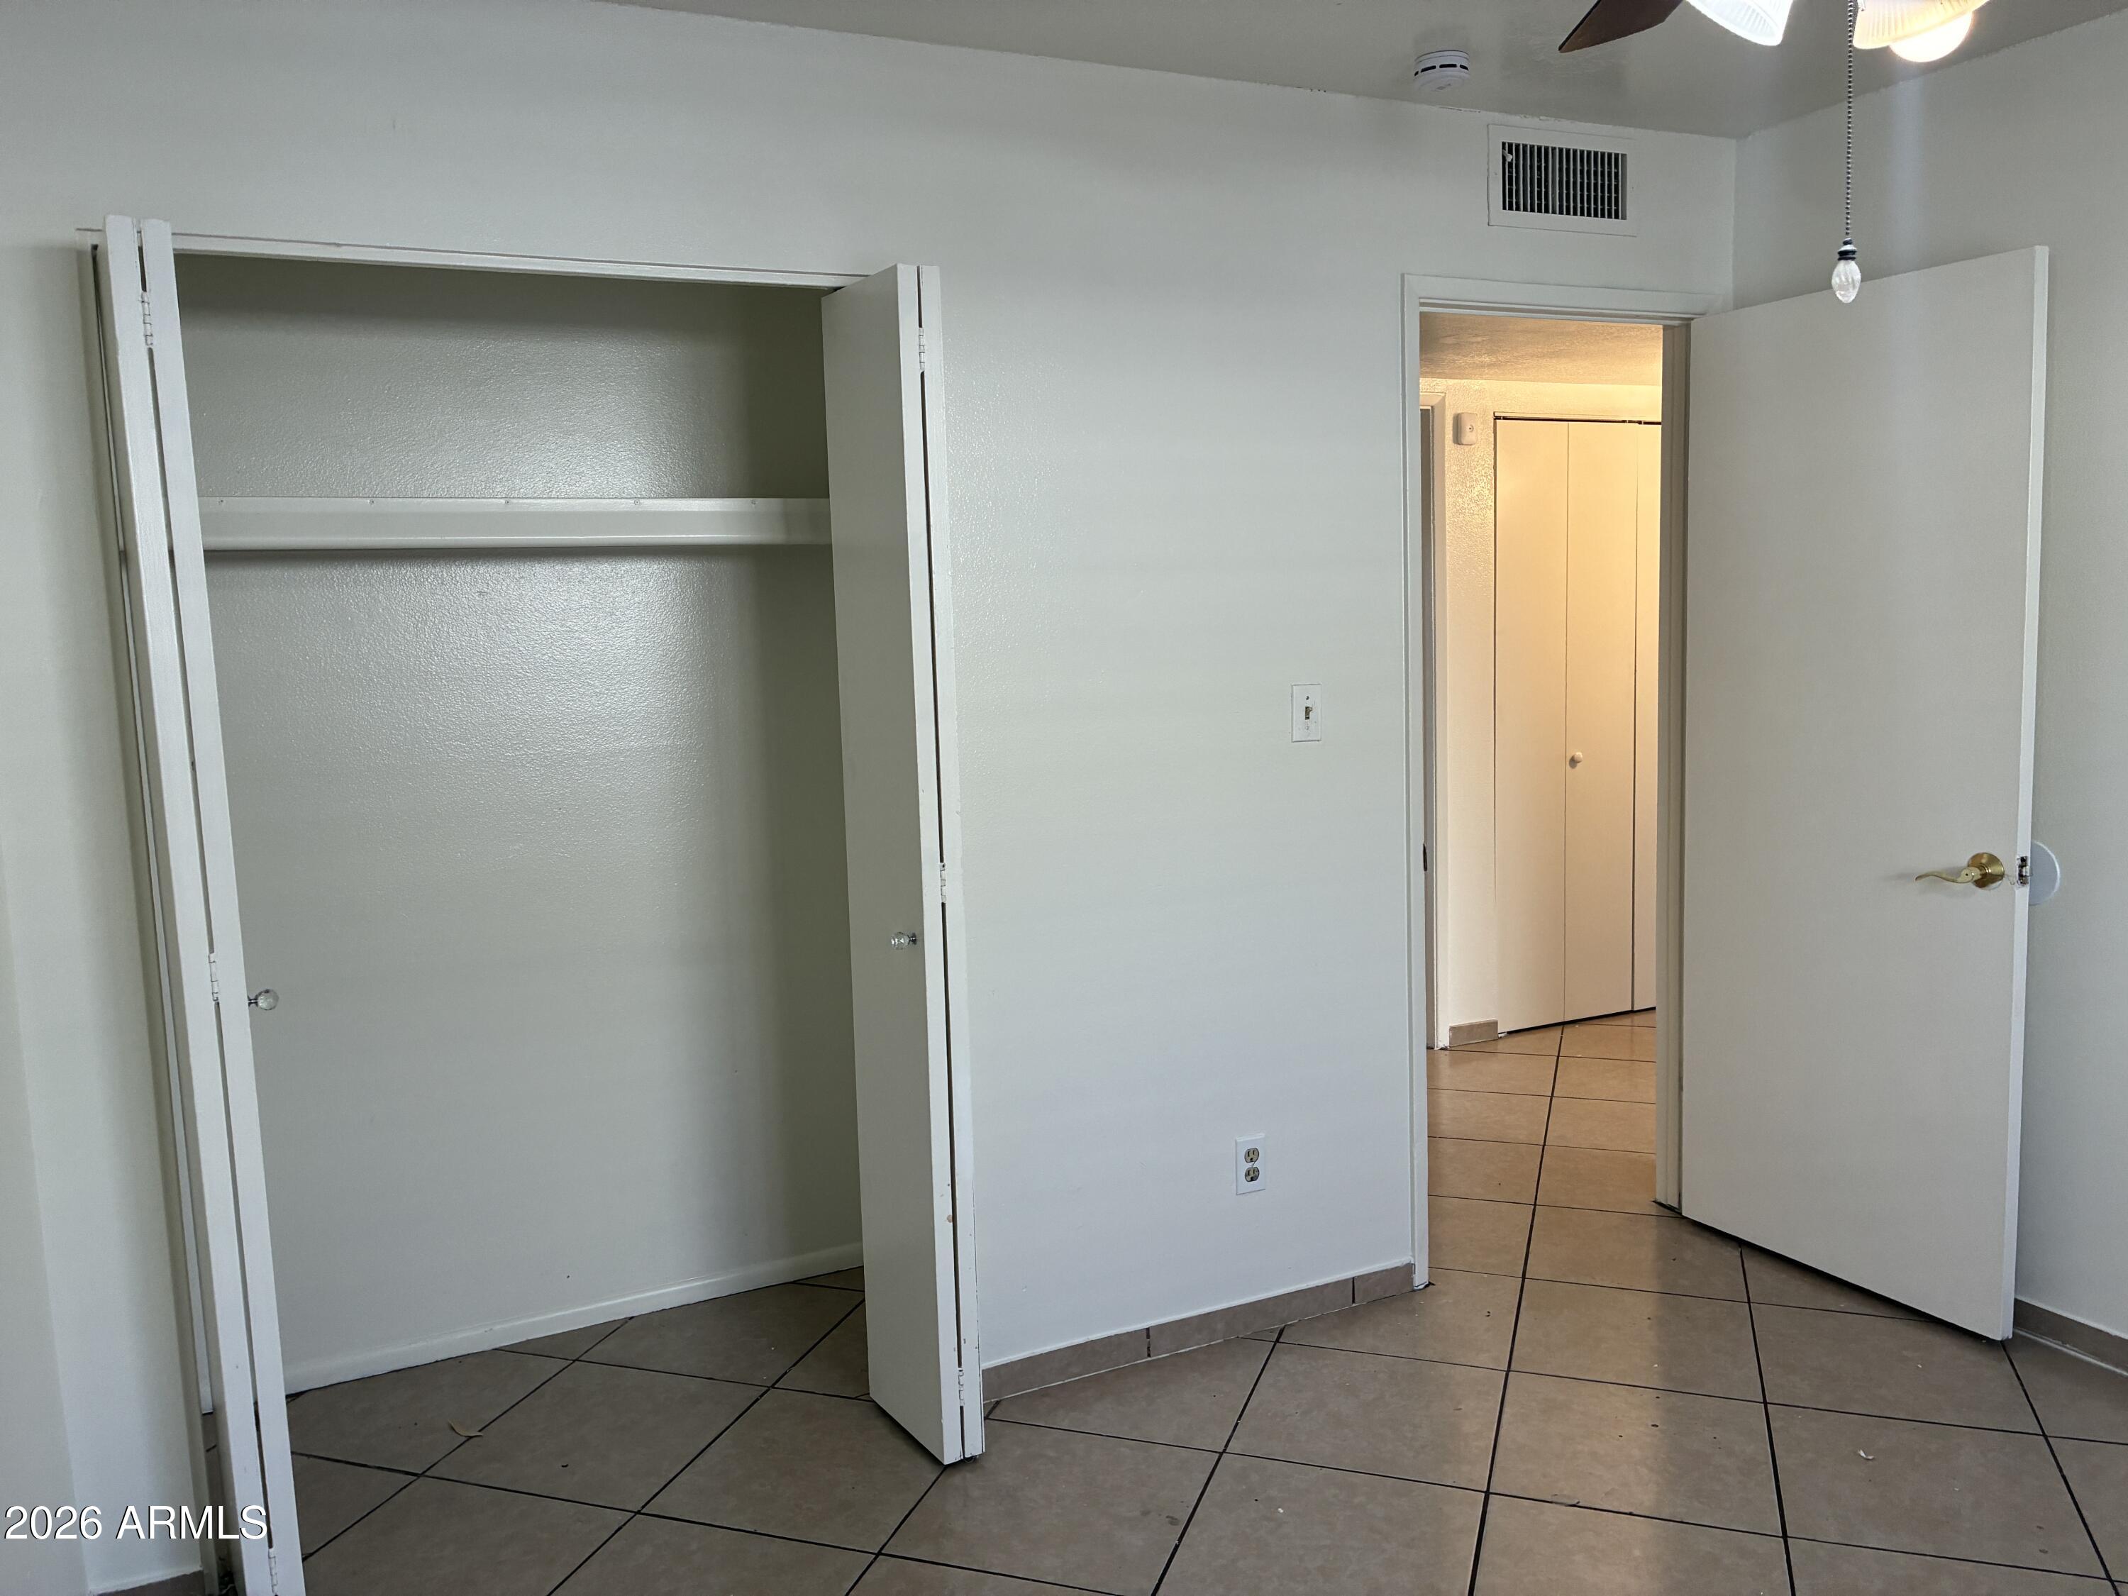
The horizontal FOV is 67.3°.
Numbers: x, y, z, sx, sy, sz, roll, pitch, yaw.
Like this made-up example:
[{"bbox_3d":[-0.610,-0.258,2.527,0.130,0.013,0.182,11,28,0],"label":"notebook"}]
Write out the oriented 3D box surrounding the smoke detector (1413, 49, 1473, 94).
[{"bbox_3d":[0.700,-1.340,2.954,0.101,0.043,0.101,-2,6,0],"label":"smoke detector"}]

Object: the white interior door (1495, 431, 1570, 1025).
[{"bbox_3d":[1.555,-0.223,5.344,0.296,2.019,0.035,-5,7,-25],"label":"white interior door"}]

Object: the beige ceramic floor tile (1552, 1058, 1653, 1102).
[{"bbox_3d":[1.722,0.863,4.838,0.440,0.010,0.440,0,7,20],"label":"beige ceramic floor tile"}]

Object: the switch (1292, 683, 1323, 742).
[{"bbox_3d":[0.482,-0.168,3.170,0.069,0.113,0.015,-5,7,-25],"label":"switch"}]

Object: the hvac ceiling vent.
[{"bbox_3d":[1.042,-1.285,3.340,0.401,0.200,0.020,-5,7,-25],"label":"hvac ceiling vent"}]

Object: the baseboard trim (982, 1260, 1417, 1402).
[{"bbox_3d":[0.267,1.063,3.198,1.051,0.067,0.012,-5,7,-26],"label":"baseboard trim"}]

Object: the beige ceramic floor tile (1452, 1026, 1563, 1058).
[{"bbox_3d":[1.470,0.809,5.397,0.400,0.010,0.440,0,7,20],"label":"beige ceramic floor tile"}]

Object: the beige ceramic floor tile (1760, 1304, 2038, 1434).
[{"bbox_3d":[1.552,1.076,3.031,0.441,0.010,0.441,0,6,20],"label":"beige ceramic floor tile"}]

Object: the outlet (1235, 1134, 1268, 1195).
[{"bbox_3d":[0.378,0.740,3.223,0.071,0.115,0.008,-5,7,-26],"label":"outlet"}]

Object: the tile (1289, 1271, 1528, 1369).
[{"bbox_3d":[0.712,1.073,3.331,0.441,0.010,0.441,0,6,20],"label":"tile"}]

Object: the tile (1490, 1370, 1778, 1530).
[{"bbox_3d":[0.981,1.121,2.756,0.440,0.010,0.440,0,7,20],"label":"tile"}]

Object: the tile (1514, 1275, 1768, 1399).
[{"bbox_3d":[1.132,1.075,3.181,0.441,0.010,0.441,0,6,20],"label":"tile"}]

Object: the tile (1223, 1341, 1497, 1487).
[{"bbox_3d":[0.563,1.123,2.913,0.441,0.010,0.441,0,6,20],"label":"tile"}]

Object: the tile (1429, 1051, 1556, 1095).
[{"bbox_3d":[1.303,0.861,4.987,0.440,0.010,0.440,0,7,20],"label":"tile"}]

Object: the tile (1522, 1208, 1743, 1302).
[{"bbox_3d":[1.278,1.018,3.589,0.440,0.010,0.440,0,7,20],"label":"tile"}]

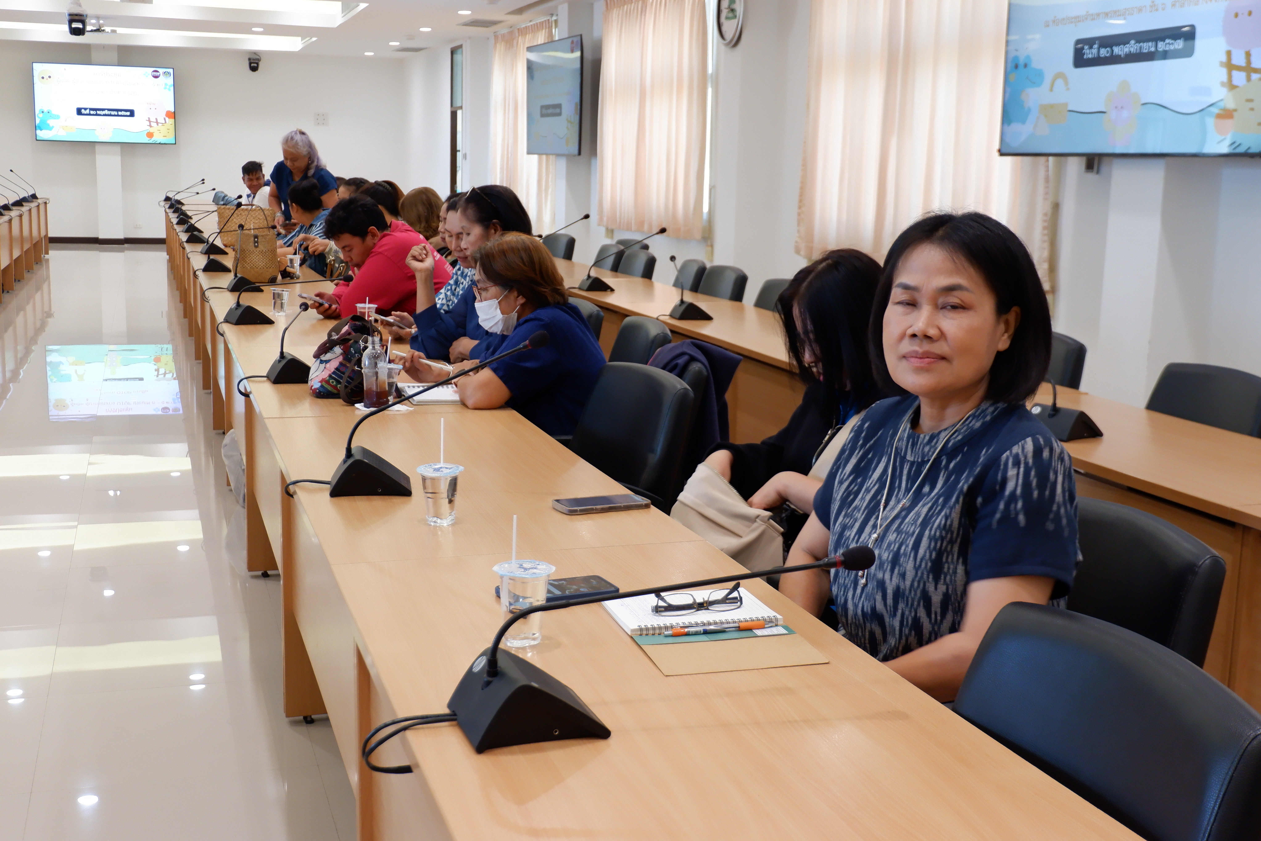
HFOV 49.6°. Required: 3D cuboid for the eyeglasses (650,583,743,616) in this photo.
[{"bbox_3d":[0.086,0.239,1.841,0.130,0.036,0.045,-2,11,-21],"label":"eyeglasses"}]

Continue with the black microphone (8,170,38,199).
[{"bbox_3d":[-7.330,-2.853,16.503,0.330,0.346,0.170,-2,11,-19],"label":"black microphone"}]

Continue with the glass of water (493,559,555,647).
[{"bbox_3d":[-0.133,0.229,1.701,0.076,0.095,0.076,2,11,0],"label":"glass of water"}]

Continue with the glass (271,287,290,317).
[{"bbox_3d":[-1.305,-0.433,5.085,0.074,0.095,0.074,-2,11,-19],"label":"glass"}]

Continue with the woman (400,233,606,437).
[{"bbox_3d":[-0.259,0.091,3.617,0.650,1.160,0.480,-2,11,-19],"label":"woman"}]

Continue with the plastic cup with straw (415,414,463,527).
[{"bbox_3d":[-0.321,0.083,2.281,0.076,0.176,0.076,2,11,0],"label":"plastic cup with straw"}]

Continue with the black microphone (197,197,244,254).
[{"bbox_3d":[-2.459,-1.164,8.244,0.228,0.314,0.160,-2,11,-19],"label":"black microphone"}]

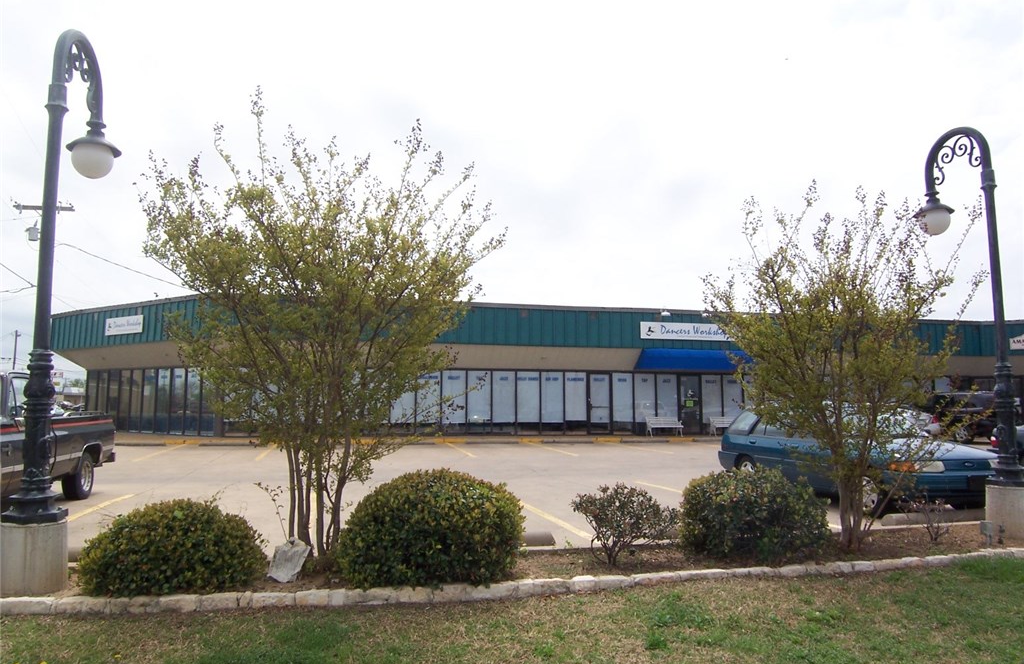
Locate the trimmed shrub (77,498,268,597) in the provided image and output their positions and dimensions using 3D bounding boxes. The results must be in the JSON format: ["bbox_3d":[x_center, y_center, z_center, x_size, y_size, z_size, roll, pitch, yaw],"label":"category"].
[{"bbox_3d":[-2.940,1.791,5.940,1.650,0.730,1.350,0,-5,0],"label":"trimmed shrub"}]

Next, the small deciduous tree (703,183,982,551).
[{"bbox_3d":[3.470,0.317,7.202,2.900,3.900,2.700,0,-5,0],"label":"small deciduous tree"}]

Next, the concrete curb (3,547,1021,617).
[{"bbox_3d":[0.670,2.202,6.093,9.600,0.160,0.500,1,-5,-11],"label":"concrete curb"}]

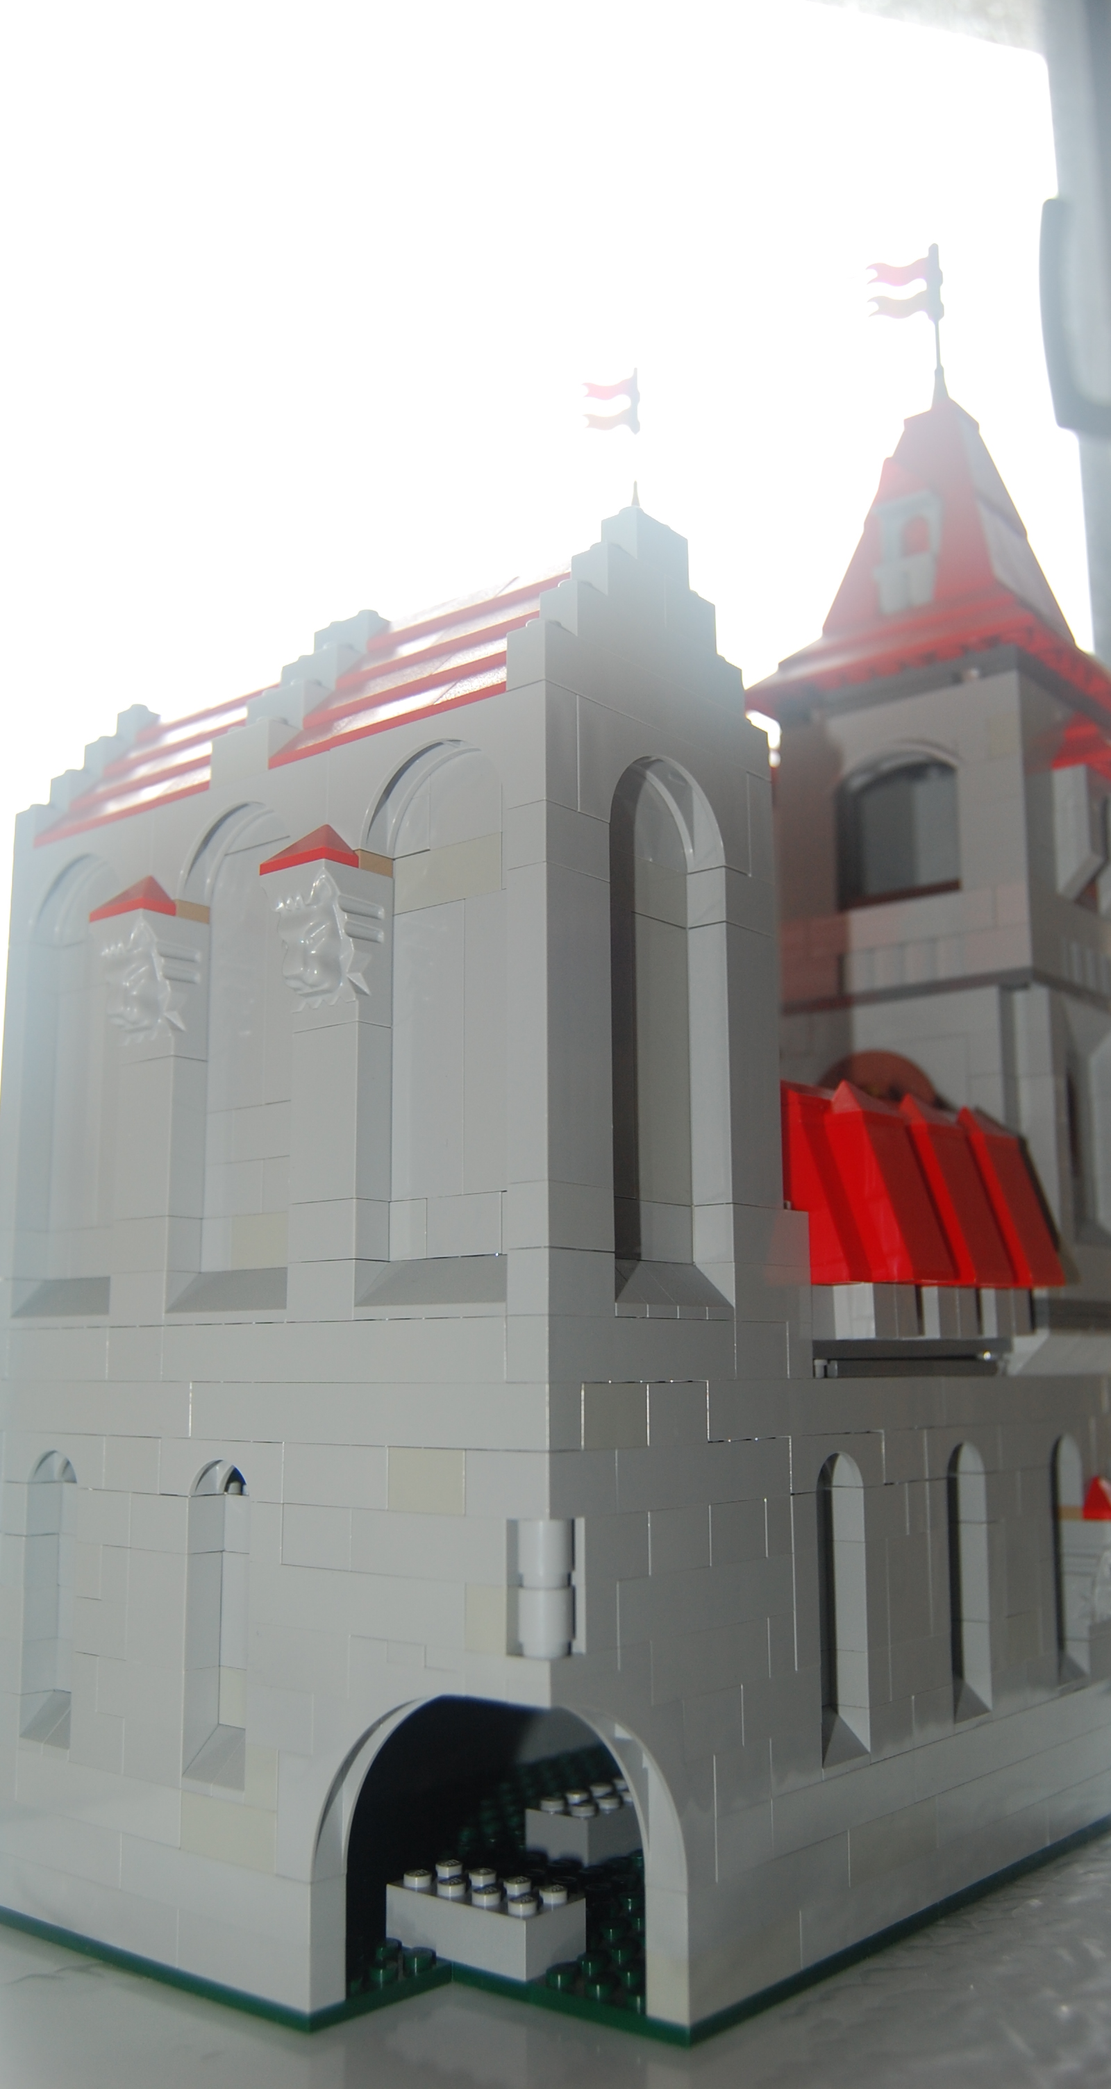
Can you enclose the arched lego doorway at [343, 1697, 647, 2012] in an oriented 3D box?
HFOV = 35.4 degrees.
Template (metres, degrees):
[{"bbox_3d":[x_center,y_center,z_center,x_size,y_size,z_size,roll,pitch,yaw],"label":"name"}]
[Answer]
[{"bbox_3d":[-0.009,0.121,0.263,0.051,0.050,0.021,-1,-11,6],"label":"arched lego doorway"}]

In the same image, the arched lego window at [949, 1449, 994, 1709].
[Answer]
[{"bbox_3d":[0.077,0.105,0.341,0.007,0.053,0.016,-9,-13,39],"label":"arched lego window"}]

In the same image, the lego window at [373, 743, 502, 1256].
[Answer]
[{"bbox_3d":[-0.017,-0.007,0.275,0.032,0.084,0.008,-9,-14,39],"label":"lego window"}]

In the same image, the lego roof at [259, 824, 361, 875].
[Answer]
[{"bbox_3d":[-0.041,-0.033,0.291,0.016,0.010,0.008,-9,-13,39],"label":"lego roof"}]

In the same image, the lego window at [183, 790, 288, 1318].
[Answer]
[{"bbox_3d":[-0.054,0.002,0.304,0.032,0.090,0.008,-9,-14,39],"label":"lego window"}]

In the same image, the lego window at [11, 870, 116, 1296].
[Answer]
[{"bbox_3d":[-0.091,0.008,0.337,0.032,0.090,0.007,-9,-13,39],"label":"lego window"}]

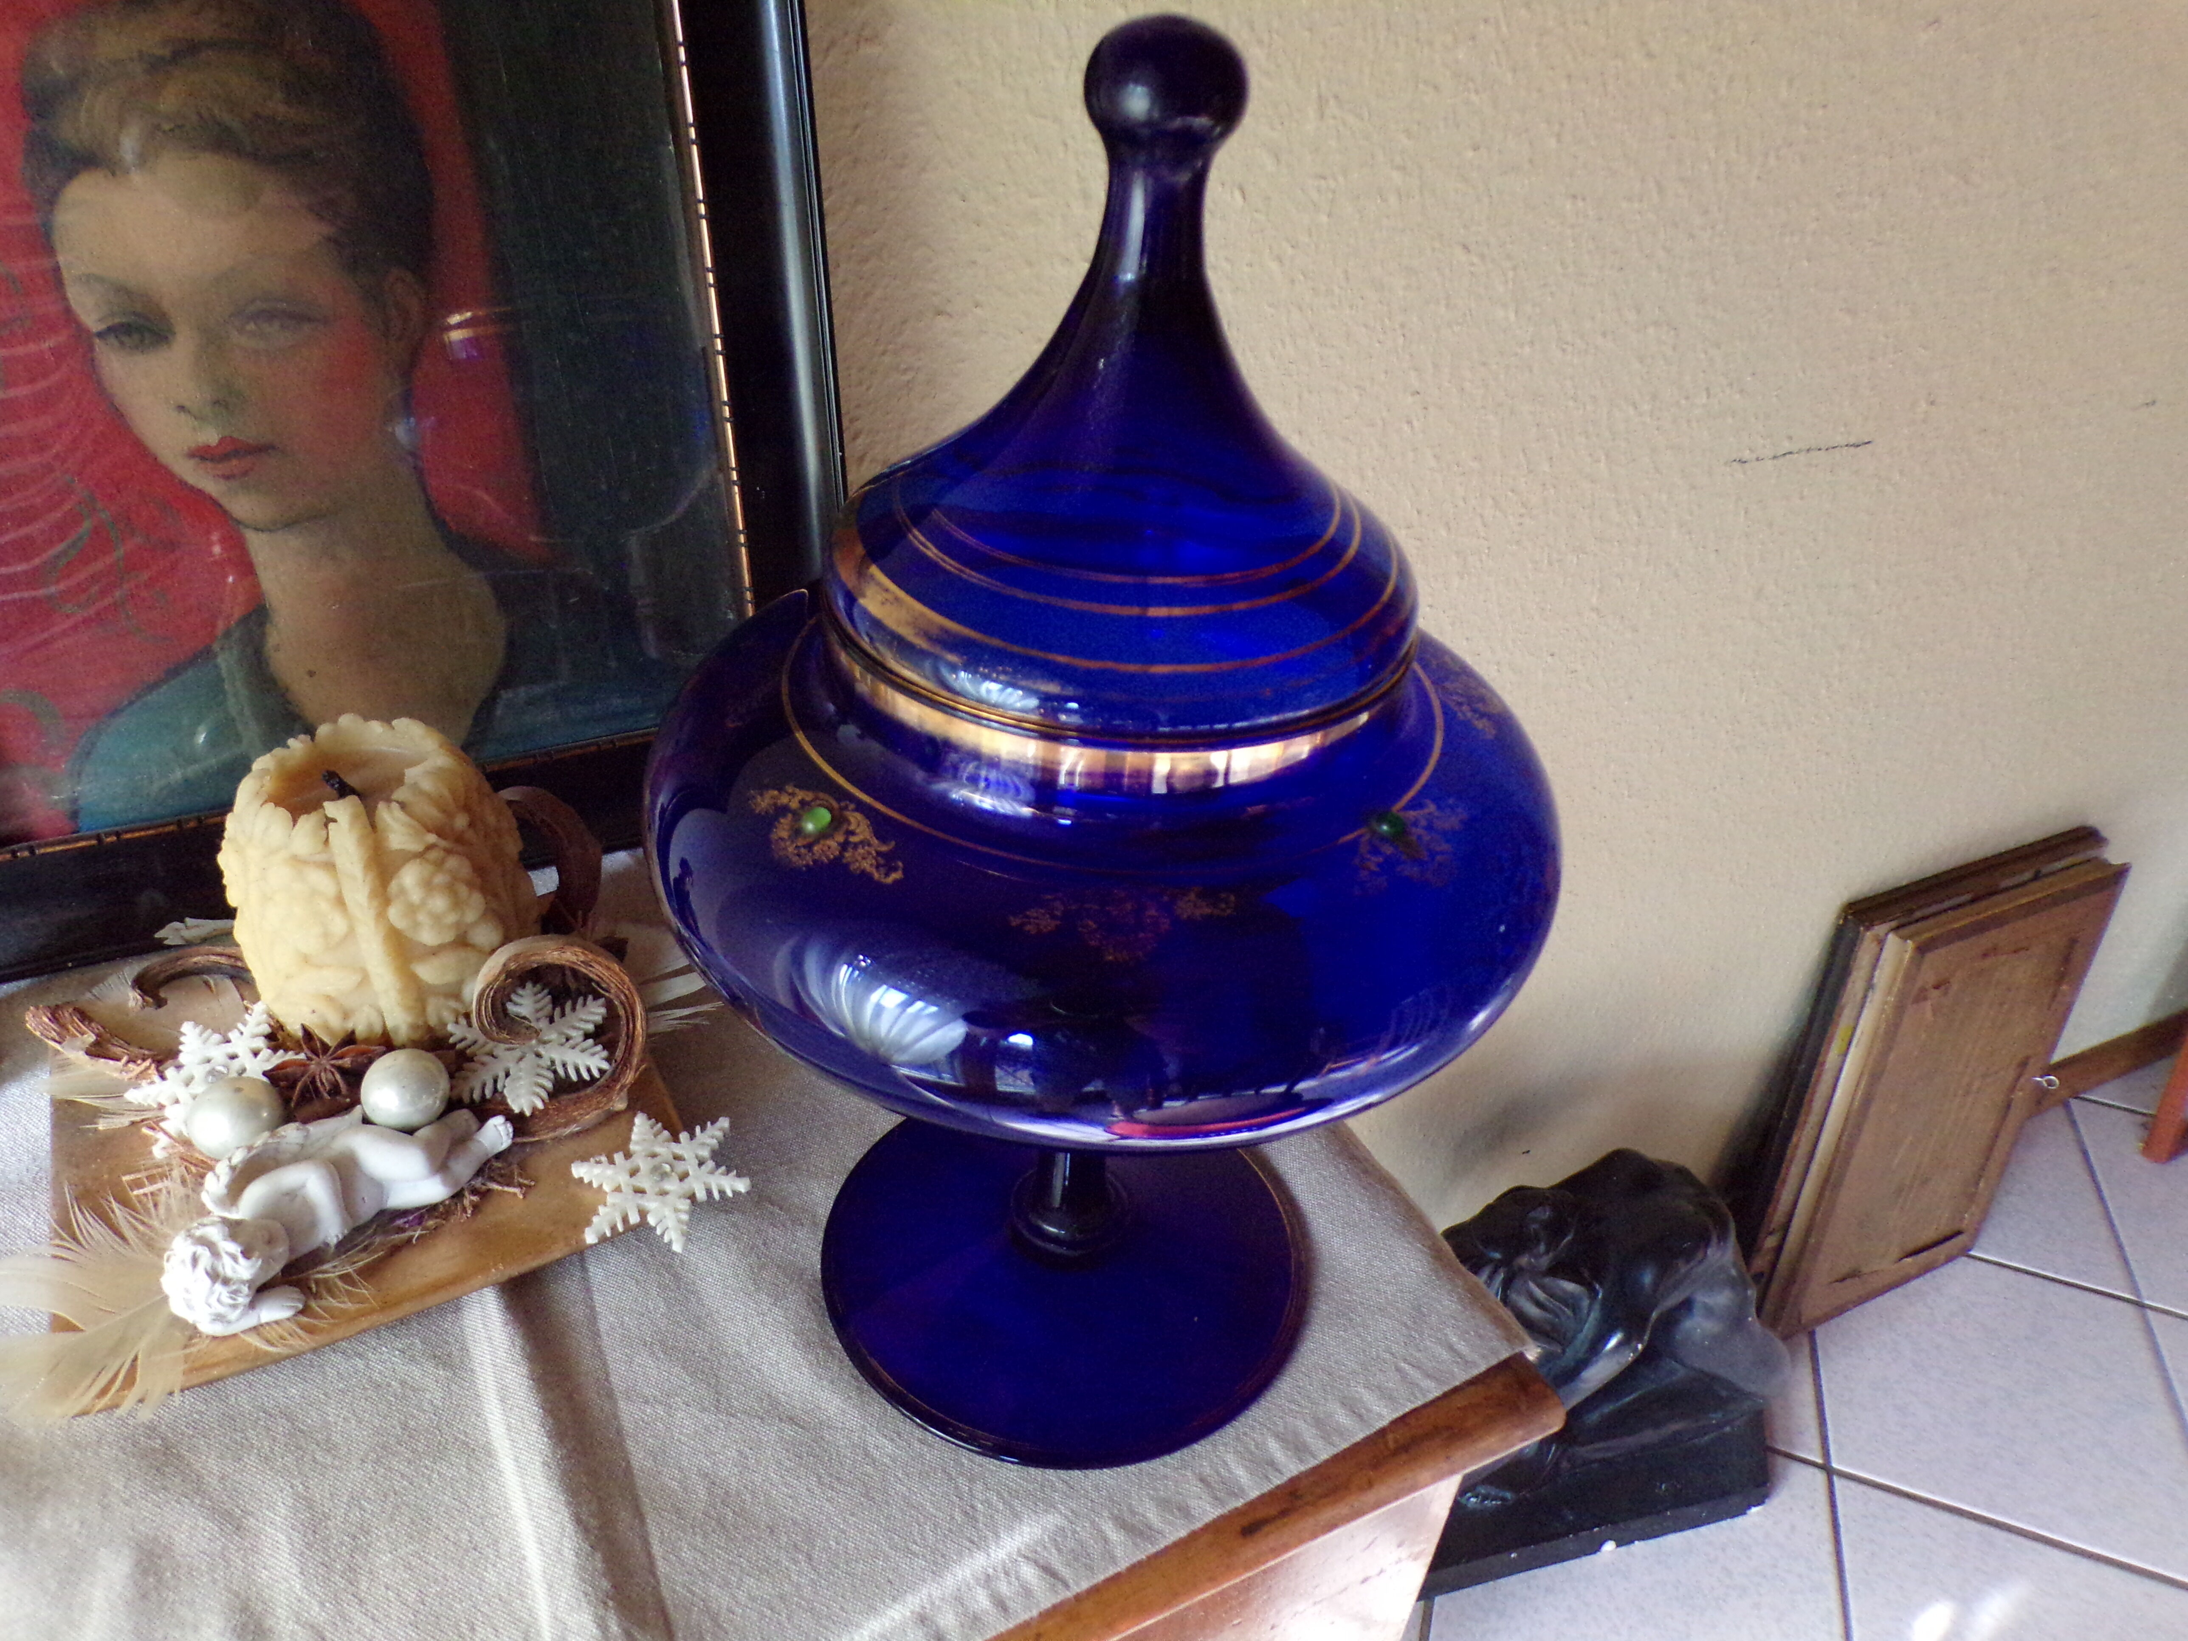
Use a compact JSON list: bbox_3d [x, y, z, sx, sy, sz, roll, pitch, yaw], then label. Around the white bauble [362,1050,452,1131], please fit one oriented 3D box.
[{"bbox_3d":[-0.169,0.066,0.372,0.021,0.021,0.021,-12,37,-27],"label":"white bauble"}]

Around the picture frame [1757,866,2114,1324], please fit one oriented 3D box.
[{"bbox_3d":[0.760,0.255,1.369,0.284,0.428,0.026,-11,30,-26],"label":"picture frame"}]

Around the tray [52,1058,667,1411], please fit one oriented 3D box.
[{"bbox_3d":[-0.187,0.074,0.390,0.138,0.012,0.127,-12,37,-27],"label":"tray"}]

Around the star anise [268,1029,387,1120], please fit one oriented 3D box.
[{"bbox_3d":[-0.193,0.062,0.381,0.030,0.009,0.030,-12,52,-27],"label":"star anise"}]

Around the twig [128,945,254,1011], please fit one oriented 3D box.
[{"bbox_3d":[-0.238,0.039,0.412,0.048,0.016,0.021,-12,37,-27],"label":"twig"}]

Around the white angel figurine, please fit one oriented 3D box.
[{"bbox_3d":[-0.168,0.086,0.341,0.076,0.027,0.027,-21,42,-36],"label":"white angel figurine"}]

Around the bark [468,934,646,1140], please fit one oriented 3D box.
[{"bbox_3d":[-0.137,0.052,0.389,0.043,0.040,0.039,-12,37,-27],"label":"bark"}]

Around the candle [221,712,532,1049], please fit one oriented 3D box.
[{"bbox_3d":[-0.192,0.016,0.412,0.077,0.064,0.077,-12,37,-27],"label":"candle"}]

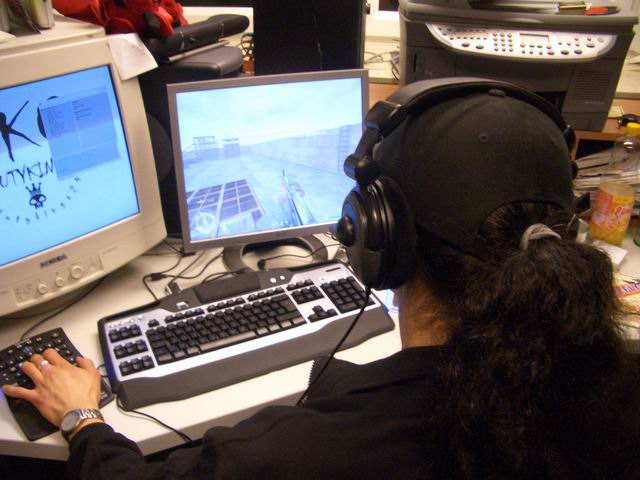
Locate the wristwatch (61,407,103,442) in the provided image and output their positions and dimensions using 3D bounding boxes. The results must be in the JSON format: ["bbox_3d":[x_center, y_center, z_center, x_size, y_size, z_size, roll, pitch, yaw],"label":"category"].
[{"bbox_3d":[-0.351,0.276,0.958,0.037,0.050,0.060,24,69,34],"label":"wristwatch"}]

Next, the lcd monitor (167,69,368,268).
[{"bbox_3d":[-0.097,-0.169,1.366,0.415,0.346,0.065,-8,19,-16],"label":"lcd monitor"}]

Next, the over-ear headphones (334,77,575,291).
[{"bbox_3d":[0.132,-0.049,0.602,0.222,0.200,0.100,3,9,-16],"label":"over-ear headphones"}]

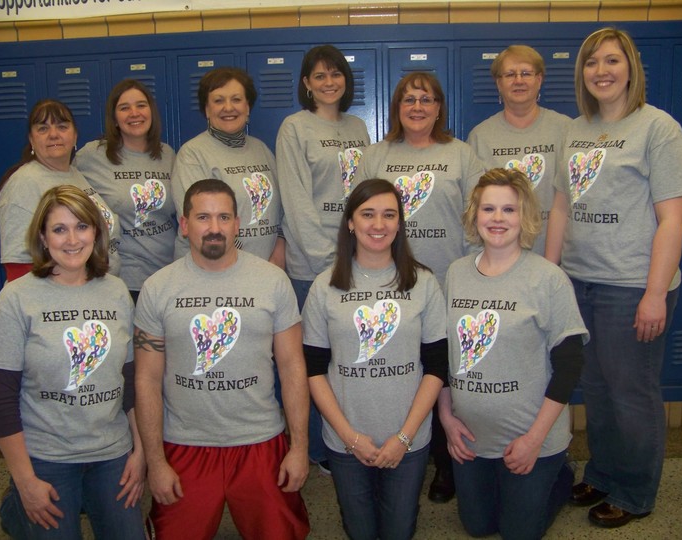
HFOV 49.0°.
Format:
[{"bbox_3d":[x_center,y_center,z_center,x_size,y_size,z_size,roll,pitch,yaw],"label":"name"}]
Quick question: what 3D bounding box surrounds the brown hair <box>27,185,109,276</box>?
[{"bbox_3d":[-0.806,-0.114,2.190,0.225,0.265,0.220,-5,11,-17],"label":"brown hair"}]

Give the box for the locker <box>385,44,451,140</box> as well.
[{"bbox_3d":[0.357,-0.206,3.440,0.300,1.580,0.300,-1,10,3],"label":"locker"}]

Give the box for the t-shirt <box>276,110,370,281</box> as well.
[{"bbox_3d":[-0.062,-0.296,3.020,0.430,0.650,0.270,-4,6,-28],"label":"t-shirt"}]

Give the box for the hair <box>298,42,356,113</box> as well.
[{"bbox_3d":[-0.053,-0.695,2.730,0.210,0.250,0.220,-2,9,-7],"label":"hair"}]

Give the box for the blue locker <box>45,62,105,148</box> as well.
[{"bbox_3d":[-1.074,-0.166,3.308,0.275,1.450,0.300,-1,8,3],"label":"blue locker"}]

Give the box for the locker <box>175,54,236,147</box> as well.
[{"bbox_3d":[-0.563,-0.214,3.450,0.280,1.480,0.280,-1,5,3],"label":"locker"}]

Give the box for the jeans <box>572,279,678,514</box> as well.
[{"bbox_3d":[1.048,0.424,2.750,0.320,0.910,0.390,-6,10,-29],"label":"jeans"}]

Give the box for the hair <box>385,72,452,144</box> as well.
[{"bbox_3d":[0.293,-0.610,2.830,0.245,0.255,0.230,0,5,8],"label":"hair"}]

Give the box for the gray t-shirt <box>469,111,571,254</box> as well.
[{"bbox_3d":[0.665,-0.278,2.790,0.450,0.650,0.280,0,9,12],"label":"gray t-shirt"}]

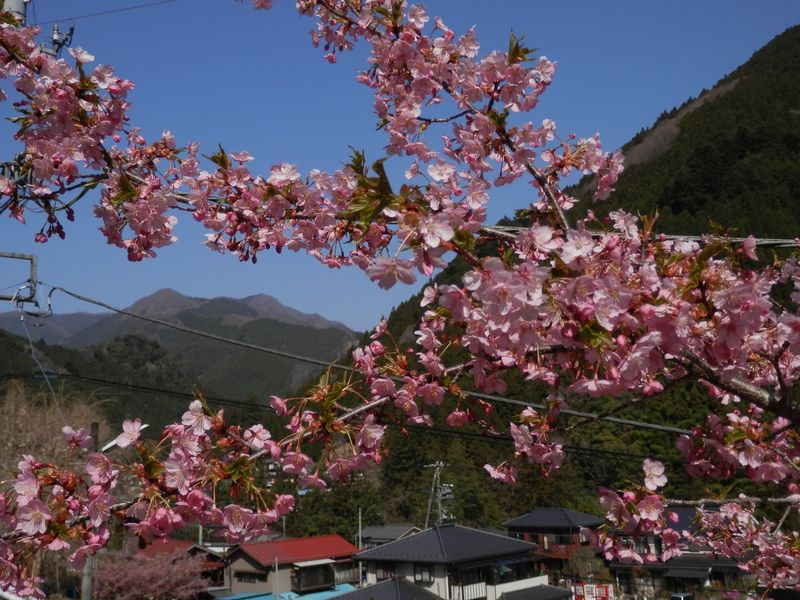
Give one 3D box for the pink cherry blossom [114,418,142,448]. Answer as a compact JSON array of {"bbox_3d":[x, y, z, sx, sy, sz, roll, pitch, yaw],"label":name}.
[{"bbox_3d":[-0.257,0.127,0.810,0.031,0.031,0.017,-2,-30,14],"label":"pink cherry blossom"}]

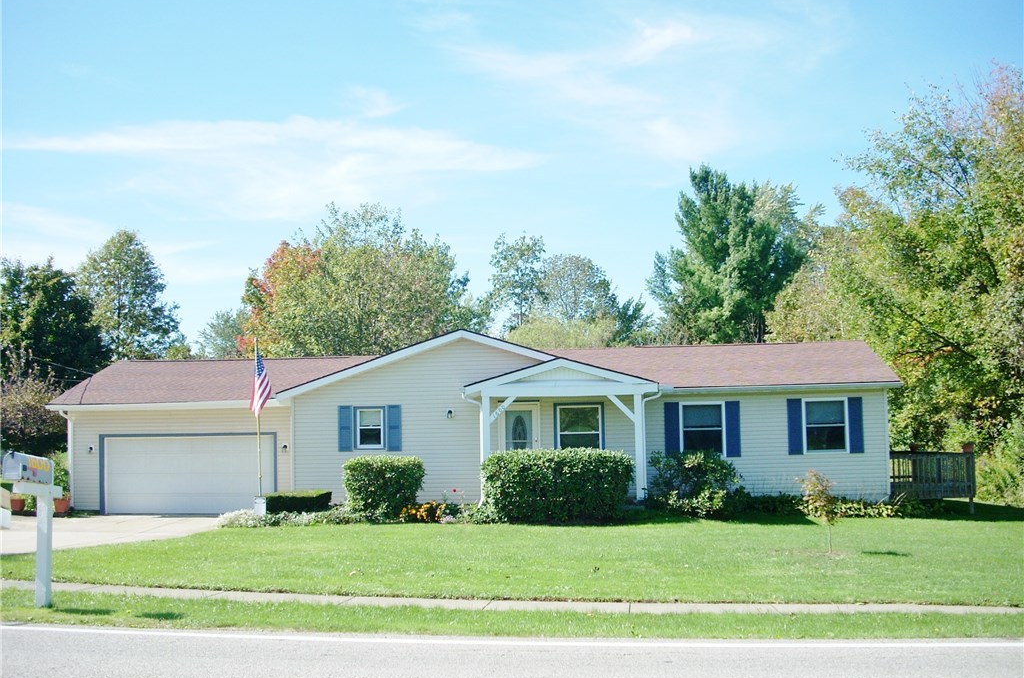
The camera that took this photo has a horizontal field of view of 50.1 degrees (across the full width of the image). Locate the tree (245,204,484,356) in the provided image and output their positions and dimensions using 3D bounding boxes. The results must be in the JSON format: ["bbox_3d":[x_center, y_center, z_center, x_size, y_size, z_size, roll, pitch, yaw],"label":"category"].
[{"bbox_3d":[-6.694,0.012,49.263,11.268,12.372,10.000,-2,-5,7],"label":"tree"}]

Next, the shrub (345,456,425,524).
[{"bbox_3d":[-3.025,3.495,25.640,1.798,1.476,1.600,-2,-5,7],"label":"shrub"}]

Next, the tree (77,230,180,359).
[{"bbox_3d":[-19.426,0.668,54.756,5.910,12.431,5.400,-2,-5,7],"label":"tree"}]

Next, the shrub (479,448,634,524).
[{"bbox_3d":[0.997,3.234,24.225,3.408,1.615,1.300,-2,-5,7],"label":"shrub"}]

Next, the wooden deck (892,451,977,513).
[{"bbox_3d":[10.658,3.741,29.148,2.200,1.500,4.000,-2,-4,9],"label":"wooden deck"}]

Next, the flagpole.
[{"bbox_3d":[-5.948,1.925,25.700,0.060,3.876,0.060,-2,0,9],"label":"flagpole"}]

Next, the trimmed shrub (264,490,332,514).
[{"bbox_3d":[-5.104,4.004,26.225,1.351,0.635,1.150,-2,-5,7],"label":"trimmed shrub"}]

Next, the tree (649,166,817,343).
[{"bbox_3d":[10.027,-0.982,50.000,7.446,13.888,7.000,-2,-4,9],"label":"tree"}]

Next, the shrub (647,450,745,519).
[{"bbox_3d":[4.326,3.430,25.800,2.250,1.620,1.700,-2,-4,9],"label":"shrub"}]

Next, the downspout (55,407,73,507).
[{"bbox_3d":[-11.844,3.153,29.000,0.120,2.570,0.450,-2,-4,9],"label":"downspout"}]

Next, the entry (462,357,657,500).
[{"bbox_3d":[1.254,2.188,26.067,4.559,3.347,1.650,-2,-5,7],"label":"entry"}]

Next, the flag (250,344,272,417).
[{"bbox_3d":[-5.882,0.986,25.700,0.500,1.700,0.300,-2,-4,9],"label":"flag"}]

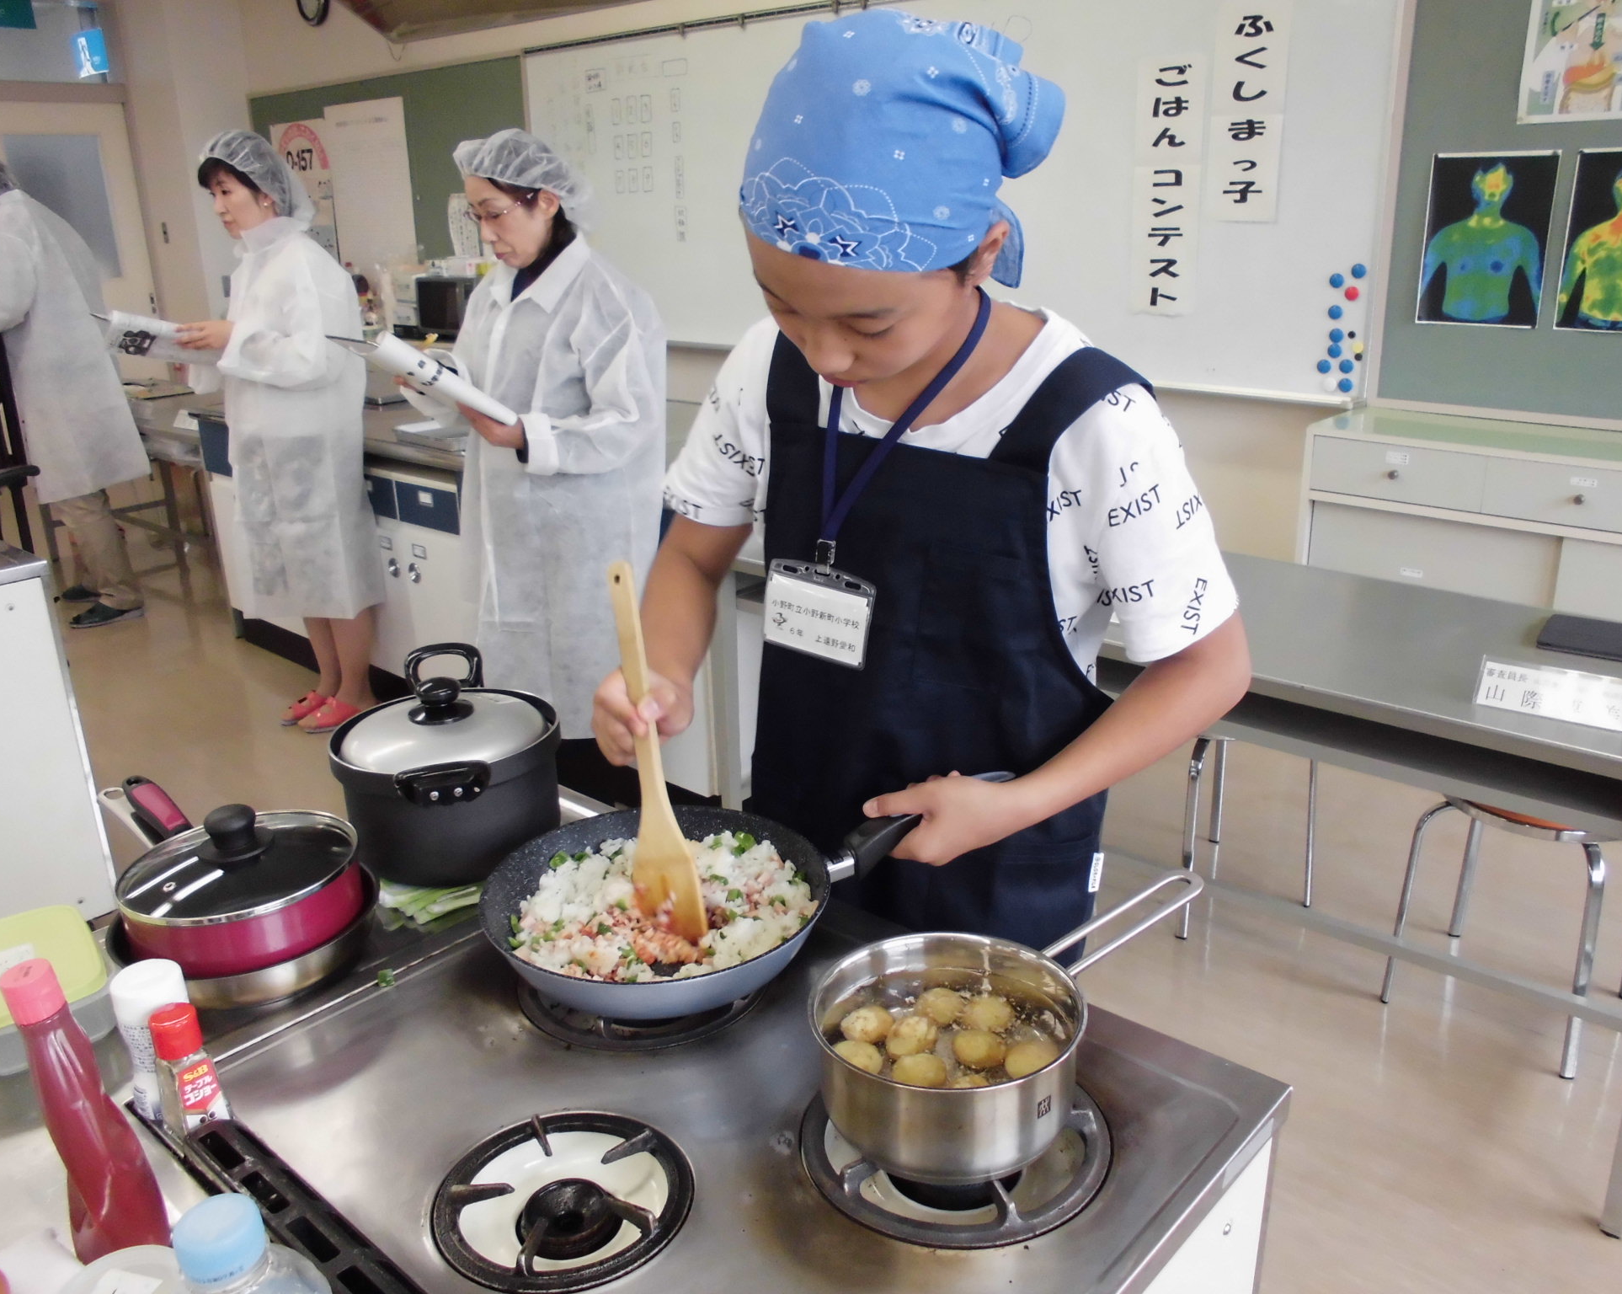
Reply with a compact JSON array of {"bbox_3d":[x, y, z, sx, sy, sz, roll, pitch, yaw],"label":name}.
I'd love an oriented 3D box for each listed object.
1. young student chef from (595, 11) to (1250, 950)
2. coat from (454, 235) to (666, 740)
[{"bbox_3d":[0.083,0.231,1.202,0.500,1.500,0.440,11,23,33],"label":"young student chef"},{"bbox_3d":[-0.505,-0.293,2.685,0.390,1.070,0.470,-18,24,-38],"label":"coat"}]

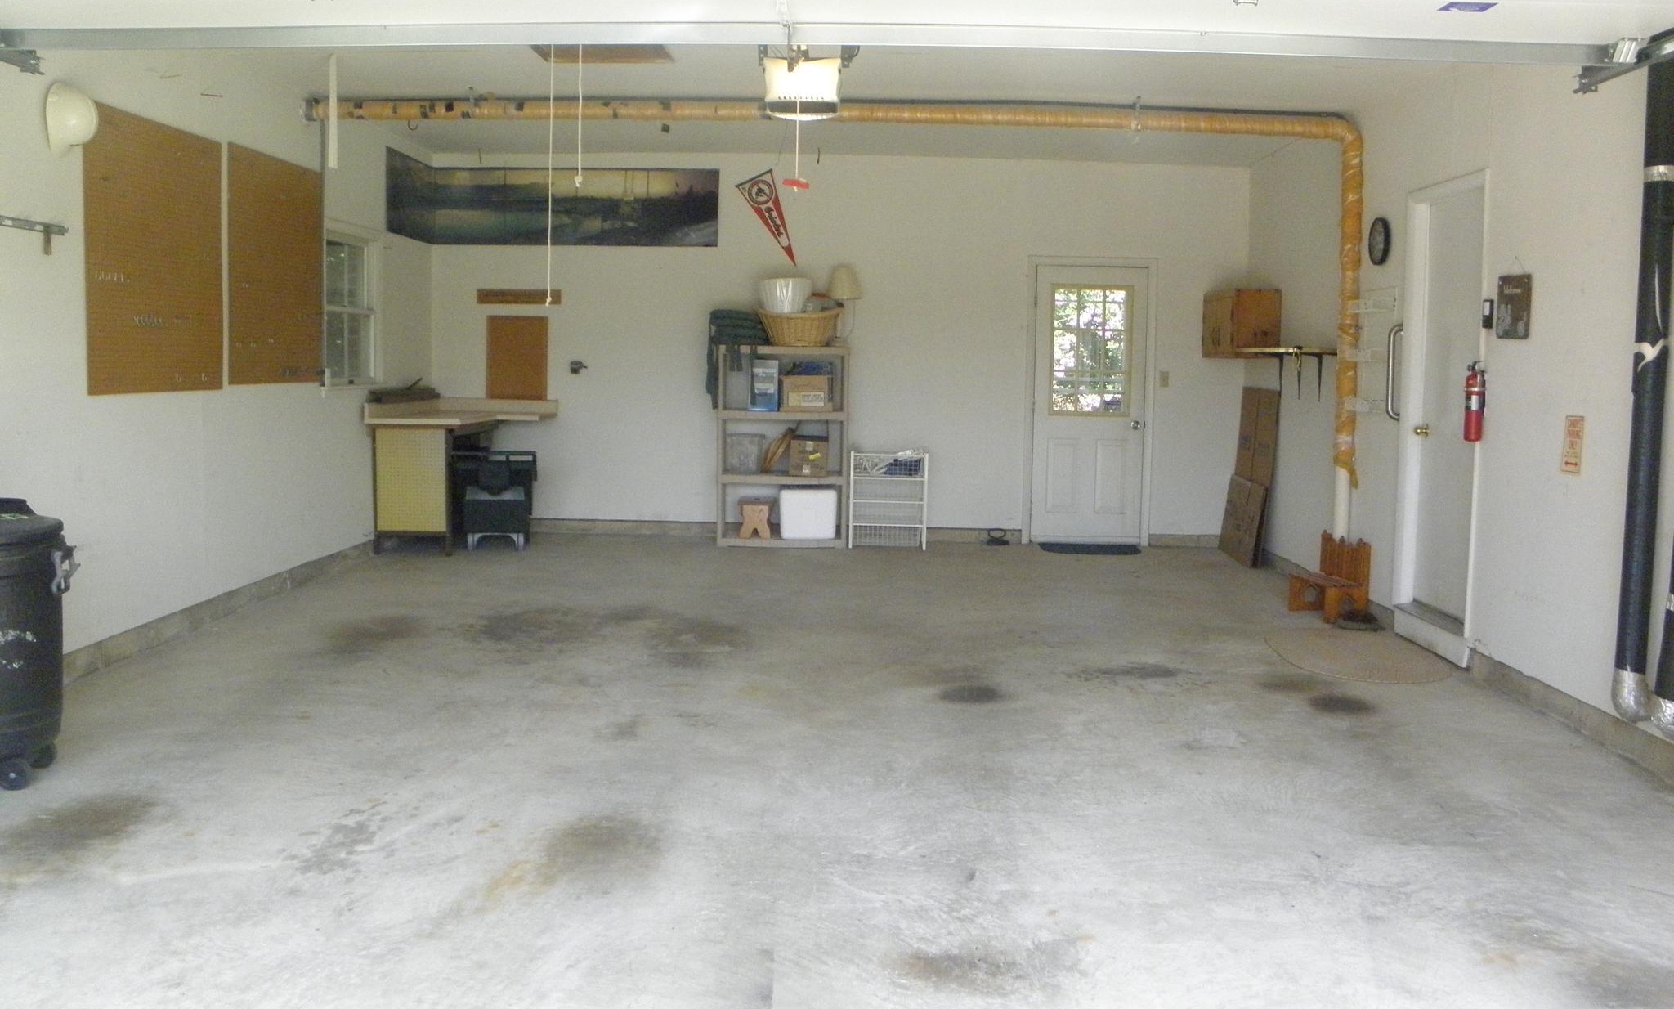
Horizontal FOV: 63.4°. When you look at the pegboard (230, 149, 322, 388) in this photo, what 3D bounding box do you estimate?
[{"bbox_3d":[-3.009,-1.252,7.341,0.025,1.200,1.200,1,6,0],"label":"pegboard"}]

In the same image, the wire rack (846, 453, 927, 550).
[{"bbox_3d":[0.373,-0.048,9.913,0.540,0.700,0.450,1,6,0],"label":"wire rack"}]

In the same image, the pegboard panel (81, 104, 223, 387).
[{"bbox_3d":[-3.022,-1.096,6.051,0.025,1.190,1.200,1,6,0],"label":"pegboard panel"}]

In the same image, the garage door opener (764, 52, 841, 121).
[{"bbox_3d":[-0.127,-1.519,4.933,0.275,0.190,0.350,1,6,0],"label":"garage door opener"}]

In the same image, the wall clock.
[{"bbox_3d":[3.017,-1.462,7.541,0.045,0.265,0.265,1,6,0],"label":"wall clock"}]

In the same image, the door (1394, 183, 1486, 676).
[{"bbox_3d":[3.054,-0.452,6.789,0.120,2.270,0.880,1,6,0],"label":"door"}]

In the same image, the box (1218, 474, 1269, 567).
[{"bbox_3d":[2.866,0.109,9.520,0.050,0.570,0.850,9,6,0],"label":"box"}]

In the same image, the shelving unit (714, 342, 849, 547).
[{"bbox_3d":[-0.379,-0.442,9.931,0.915,1.450,0.420,1,6,0],"label":"shelving unit"}]

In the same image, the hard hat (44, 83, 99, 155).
[{"bbox_3d":[-2.943,-1.496,5.262,0.150,0.280,0.220,1,6,1],"label":"hard hat"}]

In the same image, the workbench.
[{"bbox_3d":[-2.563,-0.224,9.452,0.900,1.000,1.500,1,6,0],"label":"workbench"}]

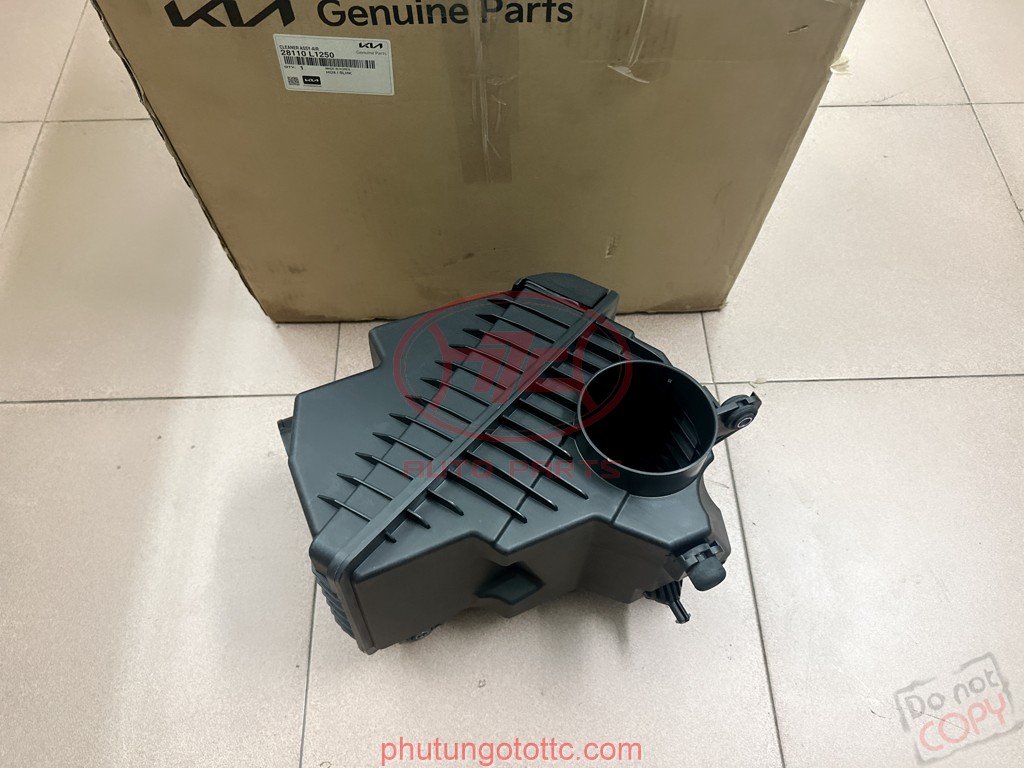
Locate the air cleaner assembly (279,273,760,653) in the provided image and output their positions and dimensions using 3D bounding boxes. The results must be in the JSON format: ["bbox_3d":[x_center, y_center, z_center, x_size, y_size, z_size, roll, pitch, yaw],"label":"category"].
[{"bbox_3d":[0.029,0.072,0.614,0.388,0.188,0.315,-20,56,-15],"label":"air cleaner assembly"}]

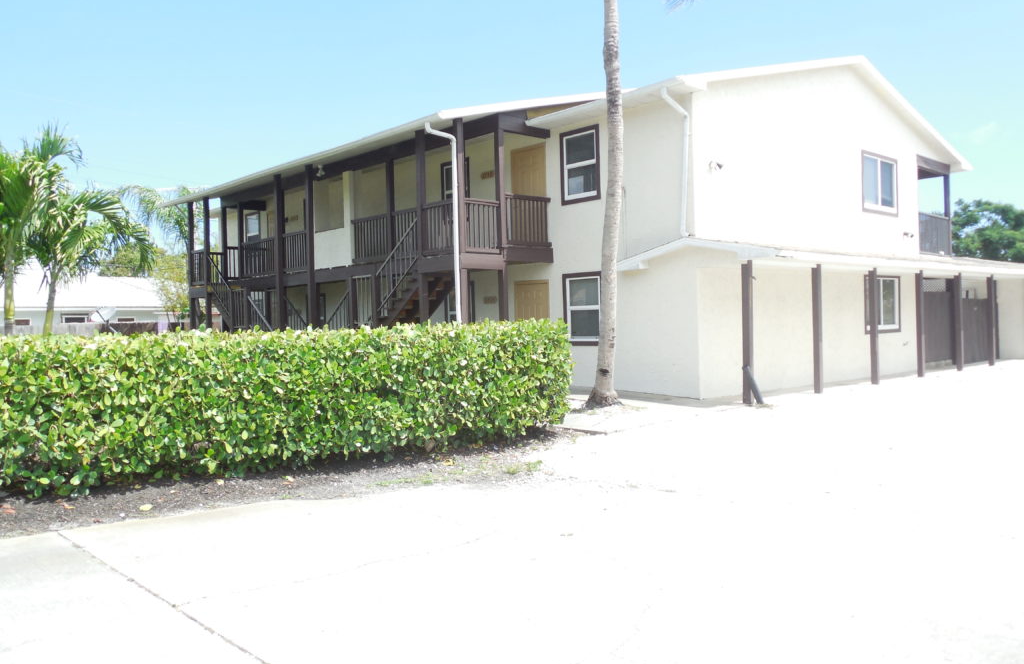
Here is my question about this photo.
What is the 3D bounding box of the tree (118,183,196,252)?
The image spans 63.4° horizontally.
[{"bbox_3d":[-13.100,-2.200,32.000,4.600,7.000,4.600,-1,1,-11],"label":"tree"}]

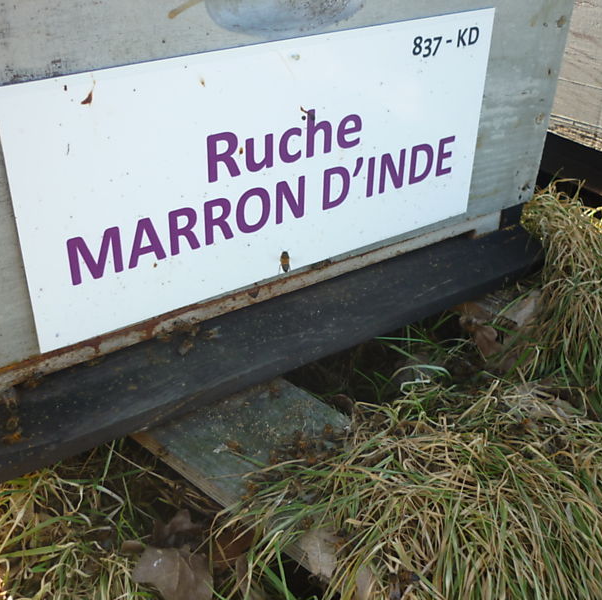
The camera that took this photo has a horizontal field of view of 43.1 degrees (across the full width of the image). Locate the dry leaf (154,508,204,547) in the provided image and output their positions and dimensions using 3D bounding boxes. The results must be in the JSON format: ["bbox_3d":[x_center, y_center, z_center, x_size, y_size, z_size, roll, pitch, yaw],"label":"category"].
[{"bbox_3d":[-0.068,0.126,0.420,0.028,0.012,0.022,1,31,0],"label":"dry leaf"}]

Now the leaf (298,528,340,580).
[{"bbox_3d":[0.009,0.133,0.397,0.022,0.009,0.030,4,40,-19],"label":"leaf"}]

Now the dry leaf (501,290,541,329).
[{"bbox_3d":[0.168,0.007,0.580,0.031,0.016,0.028,1,31,0],"label":"dry leaf"}]

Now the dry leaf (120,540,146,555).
[{"bbox_3d":[-0.089,0.131,0.402,0.015,0.005,0.009,1,31,0],"label":"dry leaf"}]

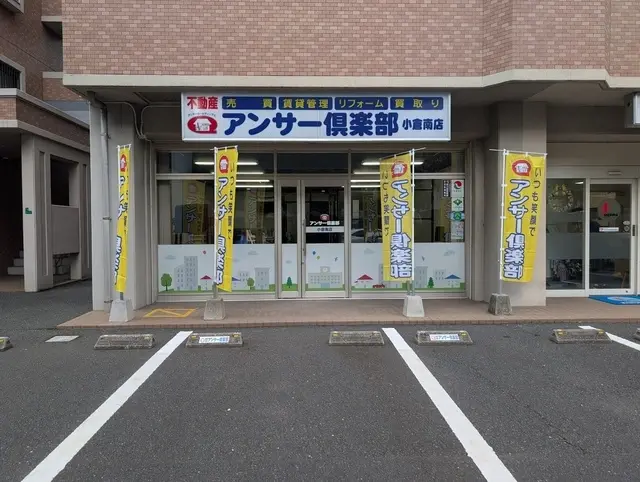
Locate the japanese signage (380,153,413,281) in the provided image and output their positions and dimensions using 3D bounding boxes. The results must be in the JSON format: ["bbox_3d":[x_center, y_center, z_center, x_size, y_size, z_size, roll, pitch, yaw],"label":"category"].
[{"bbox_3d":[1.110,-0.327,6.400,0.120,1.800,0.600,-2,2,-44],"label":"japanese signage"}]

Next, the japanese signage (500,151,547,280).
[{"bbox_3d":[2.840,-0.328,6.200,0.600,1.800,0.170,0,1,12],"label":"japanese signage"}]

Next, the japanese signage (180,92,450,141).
[{"bbox_3d":[-0.056,-1.736,6.310,3.770,0.680,0.180,0,1,-2],"label":"japanese signage"}]

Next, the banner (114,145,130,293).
[{"bbox_3d":[-2.560,-0.290,5.790,0.130,1.820,0.600,-1,2,-33],"label":"banner"}]

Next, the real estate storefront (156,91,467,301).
[{"bbox_3d":[-0.100,-0.550,7.000,5.250,3.100,1.200,0,1,-2],"label":"real estate storefront"}]

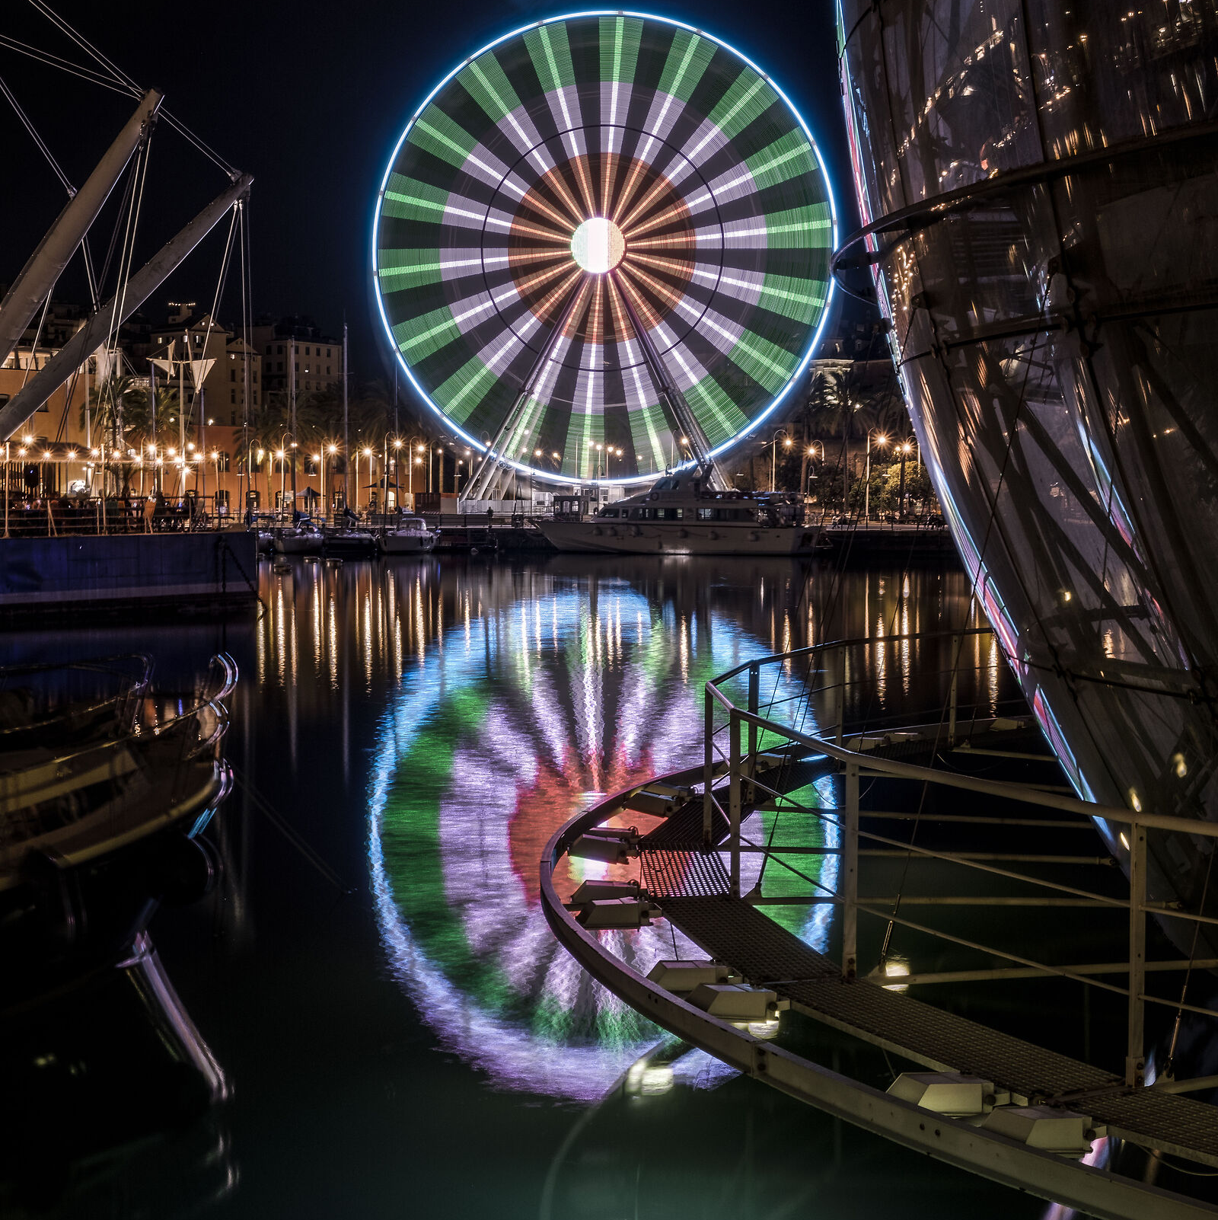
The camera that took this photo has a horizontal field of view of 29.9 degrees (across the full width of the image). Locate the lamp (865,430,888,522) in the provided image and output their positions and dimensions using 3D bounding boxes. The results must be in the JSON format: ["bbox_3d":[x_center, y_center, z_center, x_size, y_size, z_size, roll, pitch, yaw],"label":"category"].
[{"bbox_3d":[24.320,-12.160,208.000,1.900,8.600,0.600,0,2,0],"label":"lamp"}]

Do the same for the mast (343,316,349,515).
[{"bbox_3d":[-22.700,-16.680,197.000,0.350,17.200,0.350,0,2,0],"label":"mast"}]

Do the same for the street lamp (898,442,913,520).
[{"bbox_3d":[27.970,-12.110,214.000,1.400,8.000,0.600,0,2,0],"label":"street lamp"}]

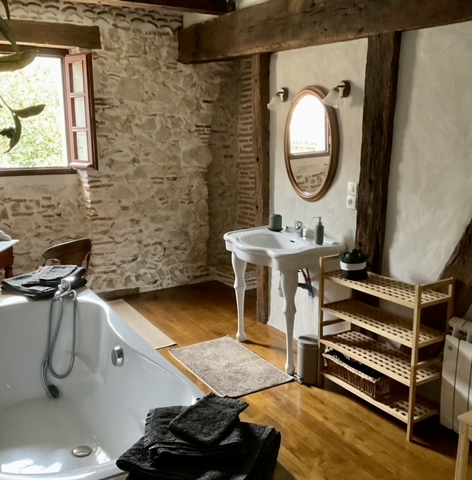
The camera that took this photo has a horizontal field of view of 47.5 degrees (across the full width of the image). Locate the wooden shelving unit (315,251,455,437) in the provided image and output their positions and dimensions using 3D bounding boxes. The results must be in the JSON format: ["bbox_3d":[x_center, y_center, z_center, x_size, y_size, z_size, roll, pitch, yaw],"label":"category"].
[{"bbox_3d":[0.786,0.538,2.936,0.262,0.800,0.700,-7,13,-31],"label":"wooden shelving unit"}]

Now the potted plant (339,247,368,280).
[{"bbox_3d":[0.678,0.126,3.072,0.160,0.170,0.160,0,12,0],"label":"potted plant"}]

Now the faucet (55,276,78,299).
[{"bbox_3d":[-1.021,0.274,3.171,0.080,0.120,0.150,1,11,8],"label":"faucet"}]

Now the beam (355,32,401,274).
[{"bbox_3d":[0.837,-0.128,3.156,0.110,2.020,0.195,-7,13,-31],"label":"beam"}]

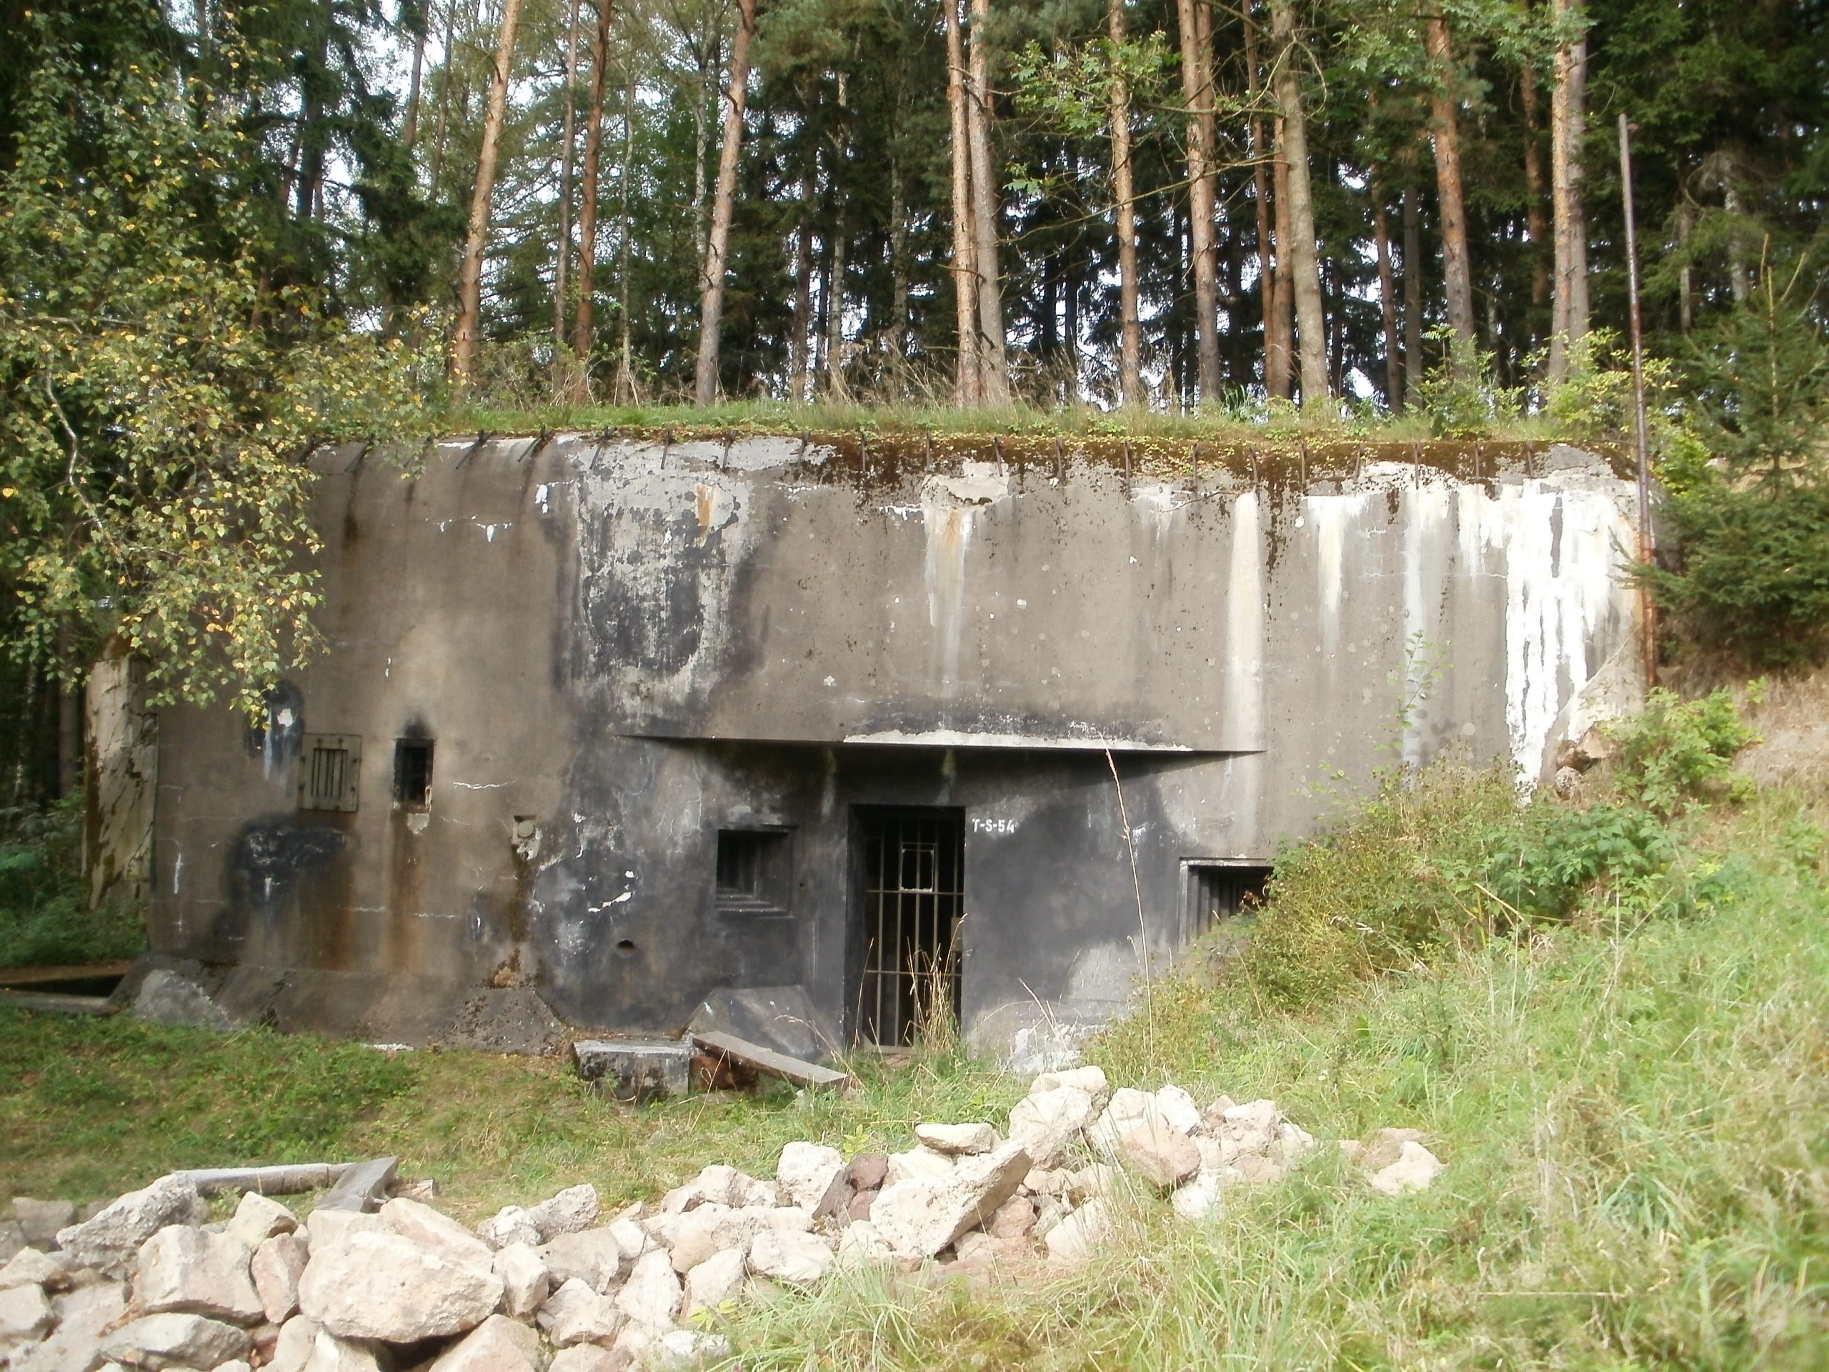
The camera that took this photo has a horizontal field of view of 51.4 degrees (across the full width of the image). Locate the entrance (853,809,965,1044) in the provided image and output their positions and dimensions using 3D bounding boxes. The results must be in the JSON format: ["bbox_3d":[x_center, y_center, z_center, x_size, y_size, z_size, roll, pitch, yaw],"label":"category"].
[{"bbox_3d":[-0.011,2.013,15.695,1.000,2.020,0.400,0,-6,14],"label":"entrance"}]

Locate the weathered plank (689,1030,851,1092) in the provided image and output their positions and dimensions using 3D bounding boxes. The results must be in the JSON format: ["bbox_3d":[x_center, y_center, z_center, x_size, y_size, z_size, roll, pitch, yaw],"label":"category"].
[{"bbox_3d":[-1.069,2.741,13.901,1.106,0.065,0.400,14,2,25],"label":"weathered plank"}]

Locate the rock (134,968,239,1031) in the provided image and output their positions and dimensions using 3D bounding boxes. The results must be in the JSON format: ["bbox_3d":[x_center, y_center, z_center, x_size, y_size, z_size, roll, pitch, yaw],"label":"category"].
[{"bbox_3d":[-6.813,2.935,17.800,0.880,0.570,0.550,2,-6,-6],"label":"rock"}]

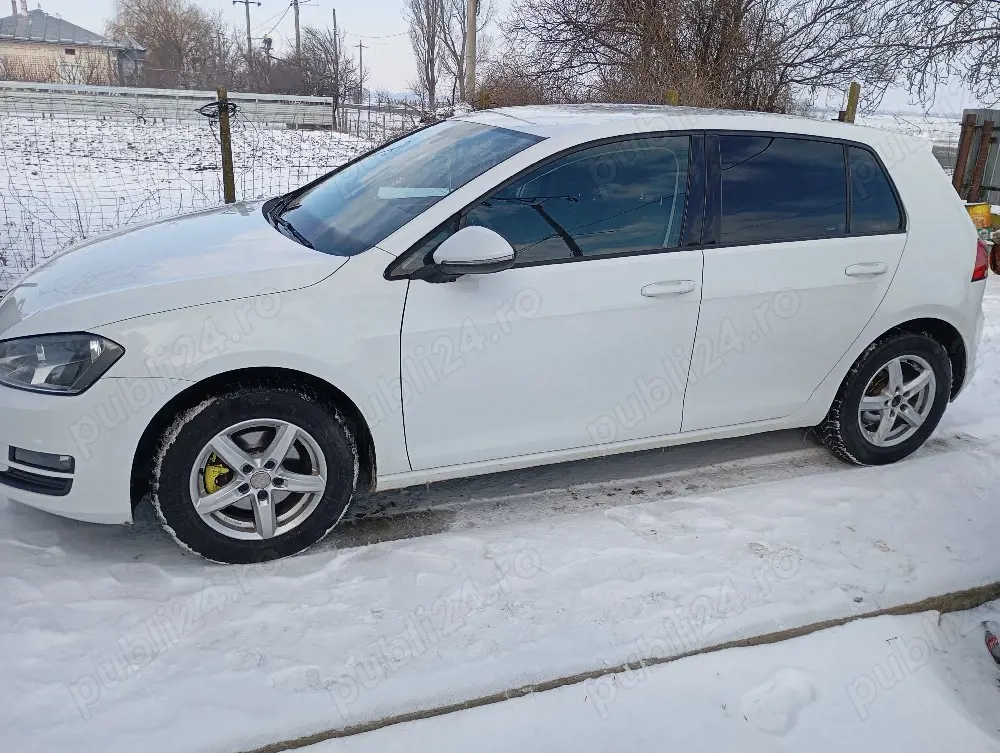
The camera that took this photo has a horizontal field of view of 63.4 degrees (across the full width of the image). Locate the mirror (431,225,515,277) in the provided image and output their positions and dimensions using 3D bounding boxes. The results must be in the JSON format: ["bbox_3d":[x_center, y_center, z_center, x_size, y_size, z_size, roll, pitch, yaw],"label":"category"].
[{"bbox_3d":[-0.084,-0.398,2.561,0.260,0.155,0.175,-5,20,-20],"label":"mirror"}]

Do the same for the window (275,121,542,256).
[{"bbox_3d":[-0.443,-0.804,3.284,0.930,0.100,1.380,-34,27,-7],"label":"window"}]

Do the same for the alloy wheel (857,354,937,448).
[{"bbox_3d":[1.679,0.080,3.553,0.416,0.416,0.180,-5,20,-20],"label":"alloy wheel"}]

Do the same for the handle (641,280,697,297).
[{"bbox_3d":[0.596,-0.311,2.853,0.212,0.045,0.046,-5,20,-20],"label":"handle"}]

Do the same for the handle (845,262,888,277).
[{"bbox_3d":[1.420,-0.416,3.139,0.207,0.044,0.046,-5,20,-20],"label":"handle"}]

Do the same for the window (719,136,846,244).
[{"bbox_3d":[1.101,-0.718,3.113,0.620,0.400,0.050,-5,-1,-20],"label":"window"}]

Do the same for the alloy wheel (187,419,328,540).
[{"bbox_3d":[-0.791,0.308,2.656,0.416,0.416,0.180,-5,20,-20],"label":"alloy wheel"}]

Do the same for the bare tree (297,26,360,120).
[{"bbox_3d":[-9.104,-16.018,43.249,3.600,4.900,3.300,-2,19,-11],"label":"bare tree"}]

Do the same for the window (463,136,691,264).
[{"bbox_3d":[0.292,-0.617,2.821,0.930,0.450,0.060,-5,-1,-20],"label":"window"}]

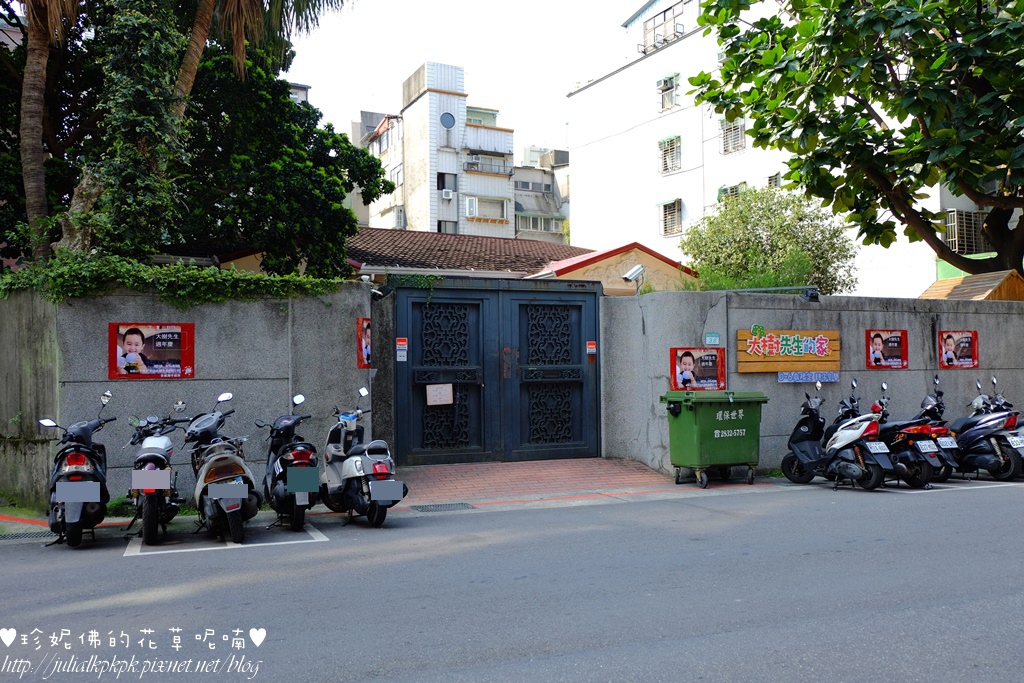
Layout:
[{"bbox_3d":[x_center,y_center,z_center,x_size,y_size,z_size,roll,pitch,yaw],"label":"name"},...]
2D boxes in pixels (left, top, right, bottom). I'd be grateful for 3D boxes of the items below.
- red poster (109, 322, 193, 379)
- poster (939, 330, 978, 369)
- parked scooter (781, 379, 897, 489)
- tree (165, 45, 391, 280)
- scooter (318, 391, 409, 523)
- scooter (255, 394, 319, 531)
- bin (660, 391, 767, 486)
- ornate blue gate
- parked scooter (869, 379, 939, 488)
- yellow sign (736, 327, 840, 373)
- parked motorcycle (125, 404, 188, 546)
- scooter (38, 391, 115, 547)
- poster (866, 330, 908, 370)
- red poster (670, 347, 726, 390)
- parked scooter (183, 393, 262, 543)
[{"bbox_3d":[-3.834,0.102,8.171,0.830,0.585,0.030,0,-1,-20],"label":"red poster"},{"bbox_3d":[7.142,0.137,12.254,0.830,0.585,0.030,0,-1,-20],"label":"poster"},{"bbox_3d":[4.119,1.196,9.797,0.680,1.350,1.800,0,-2,-20],"label":"parked scooter"},{"bbox_3d":[-3.711,-1.530,12.355,3.900,6.600,3.700,0,-2,-17],"label":"tree"},{"bbox_3d":[-1.632,1.177,7.983,0.680,1.320,1.780,1,-2,-30],"label":"scooter"},{"bbox_3d":[-2.236,1.183,7.710,0.680,1.200,1.780,0,-1,-24],"label":"scooter"},{"bbox_3d":[2.684,1.284,10.142,1.220,1.200,0.800,0,-2,-19],"label":"bin"},{"bbox_3d":[-0.141,0.402,10.574,2.930,2.460,0.150,0,-2,-17],"label":"ornate blue gate"},{"bbox_3d":[4.793,1.199,10.023,0.700,1.230,1.800,0,-1,-17],"label":"parked scooter"},{"bbox_3d":[4.010,0.119,11.063,1.820,0.660,0.070,0,-1,-20],"label":"yellow sign"},{"bbox_3d":[-3.313,1.191,7.174,0.760,1.160,1.950,0,-1,-20],"label":"parked motorcycle"},{"bbox_3d":[-3.974,1.158,7.163,0.740,1.240,1.820,0,-1,-21],"label":"scooter"},{"bbox_3d":[5.748,0.122,11.736,0.830,0.585,0.030,0,-1,-20],"label":"poster"},{"bbox_3d":[2.516,0.365,10.373,0.810,0.600,0.020,0,-2,-12],"label":"red poster"},{"bbox_3d":[-2.749,1.177,7.327,0.680,1.290,1.750,1,-2,-26],"label":"parked scooter"}]

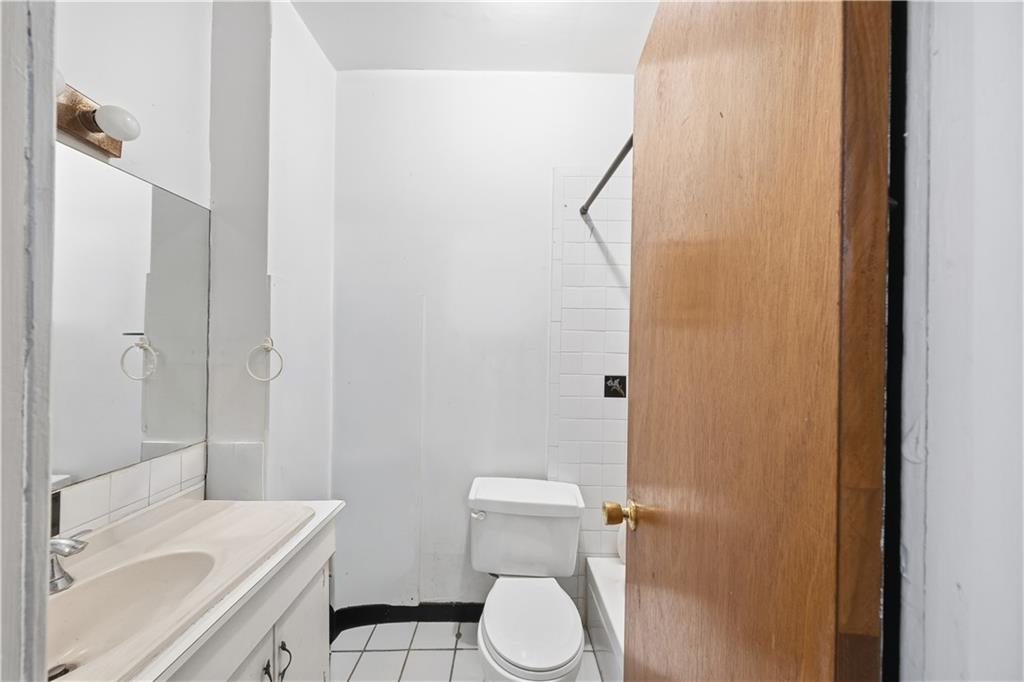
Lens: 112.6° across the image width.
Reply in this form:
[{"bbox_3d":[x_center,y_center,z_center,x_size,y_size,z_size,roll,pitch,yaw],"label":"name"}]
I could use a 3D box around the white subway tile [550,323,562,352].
[{"bbox_3d":[0.217,-0.021,1.692,0.050,0.151,0.010,1,-1,1],"label":"white subway tile"}]

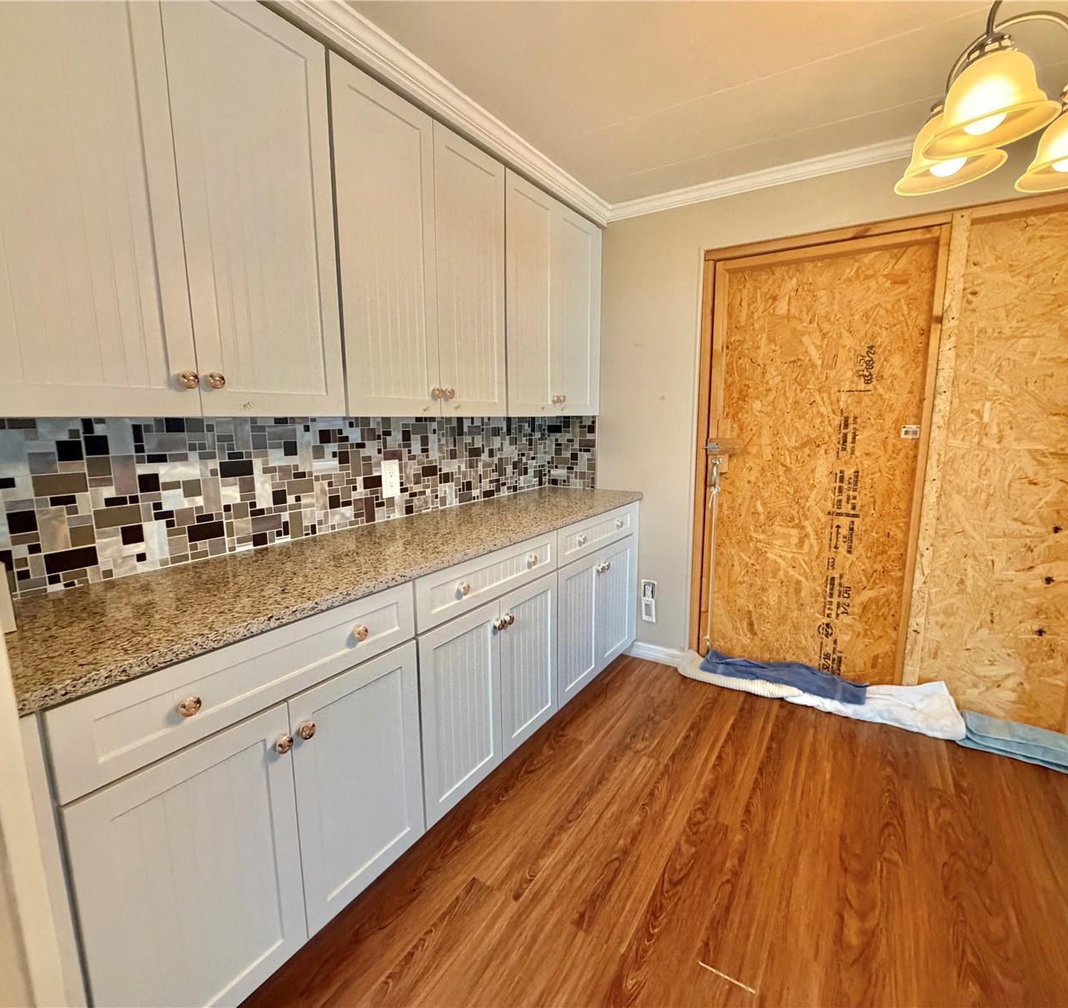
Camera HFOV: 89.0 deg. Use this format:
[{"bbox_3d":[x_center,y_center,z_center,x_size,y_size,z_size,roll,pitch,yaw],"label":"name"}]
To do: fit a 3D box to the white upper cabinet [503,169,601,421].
[{"bbox_3d":[-0.015,-0.888,2.567,0.321,0.933,0.840,6,11,32],"label":"white upper cabinet"}]

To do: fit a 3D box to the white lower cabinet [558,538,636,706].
[{"bbox_3d":[0.087,0.476,2.714,0.571,0.600,0.857,6,11,32],"label":"white lower cabinet"}]

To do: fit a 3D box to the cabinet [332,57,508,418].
[{"bbox_3d":[-0.453,-0.777,1.891,0.321,0.933,0.786,6,11,32],"label":"cabinet"}]

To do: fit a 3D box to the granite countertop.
[{"bbox_3d":[-0.343,0.107,1.963,0.579,0.035,2.469,6,11,32],"label":"granite countertop"}]

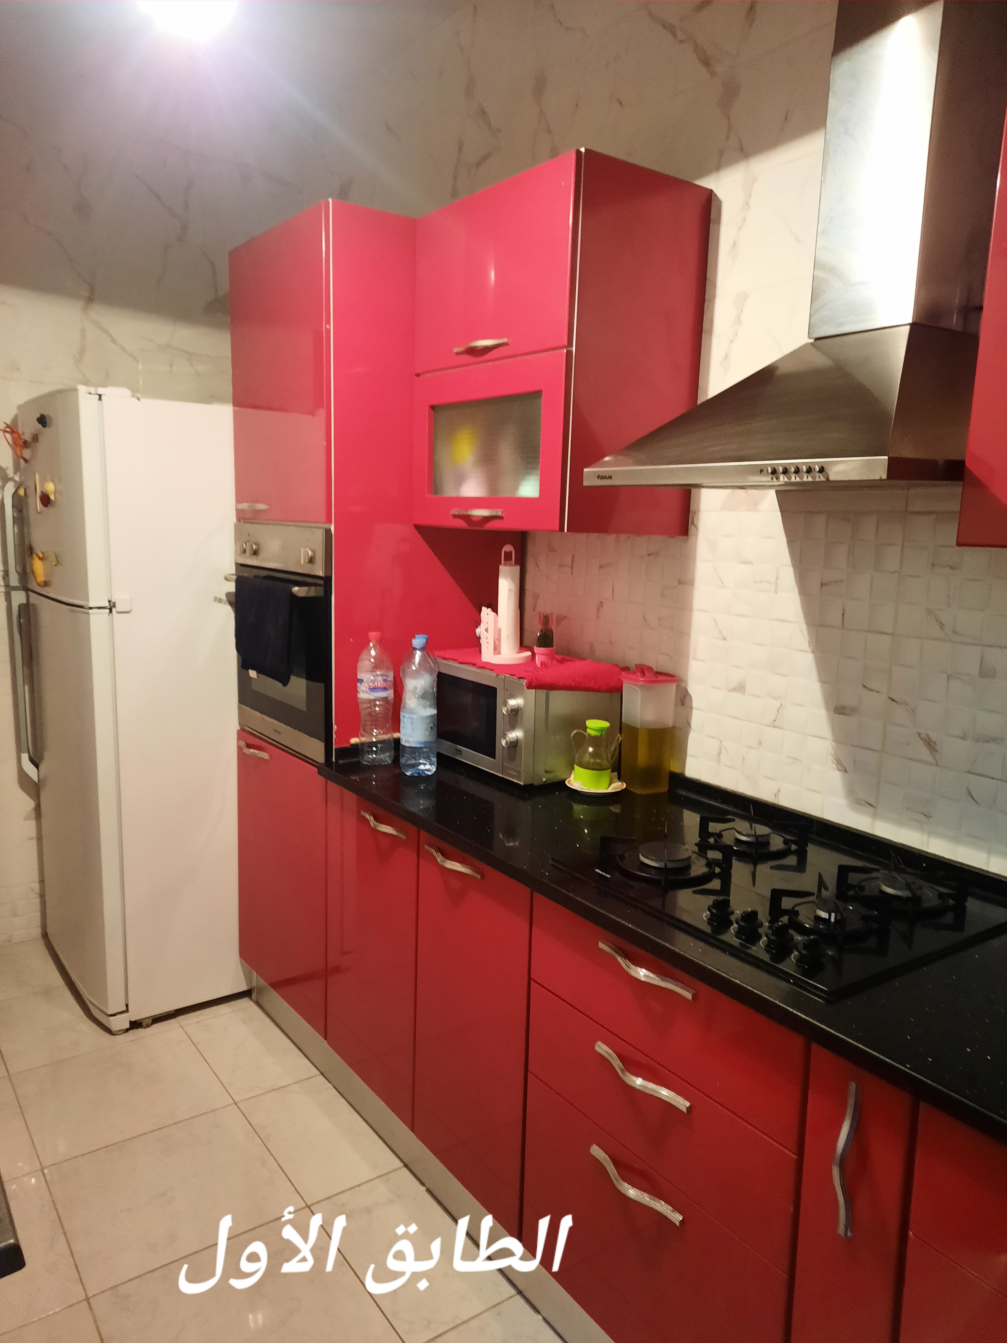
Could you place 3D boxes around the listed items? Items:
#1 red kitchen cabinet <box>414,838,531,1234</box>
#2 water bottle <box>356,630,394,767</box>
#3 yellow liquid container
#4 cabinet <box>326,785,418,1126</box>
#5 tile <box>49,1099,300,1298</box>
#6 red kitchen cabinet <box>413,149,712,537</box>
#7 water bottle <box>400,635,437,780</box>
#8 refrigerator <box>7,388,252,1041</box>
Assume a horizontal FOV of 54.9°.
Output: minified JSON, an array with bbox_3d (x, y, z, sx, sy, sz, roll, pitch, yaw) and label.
[{"bbox_3d":[0.165,0.681,2.118,0.587,0.720,0.401,-5,11,-35],"label":"red kitchen cabinet"},{"bbox_3d":[-0.315,0.066,2.410,0.090,0.328,0.090,2,10,0],"label":"water bottle"},{"bbox_3d":[0.332,0.129,2.258,0.105,0.288,0.085,-7,13,-40],"label":"yellow liquid container"},{"bbox_3d":[-0.083,0.622,2.459,0.584,0.713,0.447,-5,11,-35],"label":"cabinet"},{"bbox_3d":[-0.740,1.161,2.172,0.455,0.012,0.450,-5,11,-35],"label":"tile"},{"bbox_3d":[0.104,-0.698,2.258,0.368,0.727,0.595,-5,12,-35],"label":"red kitchen cabinet"},{"bbox_3d":[-0.202,0.079,2.335,0.090,0.332,0.090,2,10,0],"label":"water bottle"},{"bbox_3d":[-1.085,0.082,3.107,0.720,1.830,0.700,-6,12,-38],"label":"refrigerator"}]

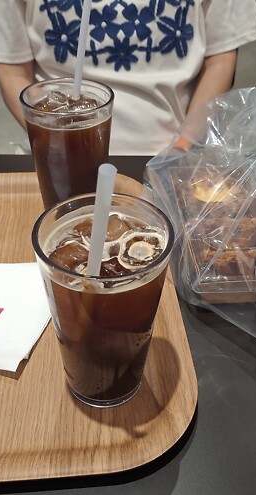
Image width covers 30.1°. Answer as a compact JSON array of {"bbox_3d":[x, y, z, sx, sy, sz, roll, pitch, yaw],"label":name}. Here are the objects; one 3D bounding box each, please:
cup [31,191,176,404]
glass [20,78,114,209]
[{"bbox_3d":[-0.018,0.049,0.356,0.088,0.159,0.088,1,41,-1],"label":"cup"},{"bbox_3d":[-0.059,-0.085,0.505,0.088,0.159,0.088,1,41,-1],"label":"glass"}]

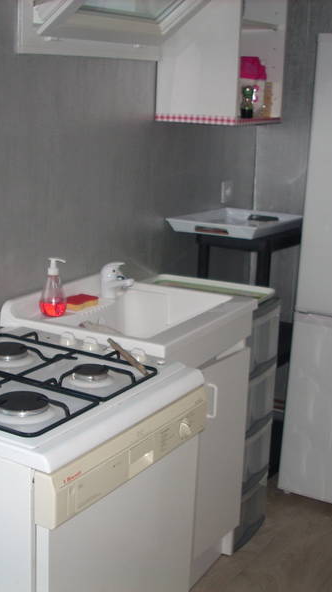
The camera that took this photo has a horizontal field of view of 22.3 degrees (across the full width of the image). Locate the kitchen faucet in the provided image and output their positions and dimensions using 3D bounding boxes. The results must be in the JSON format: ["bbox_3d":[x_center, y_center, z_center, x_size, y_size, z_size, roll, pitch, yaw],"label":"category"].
[{"bbox_3d":[-0.149,-0.047,2.595,0.103,0.112,0.046,6,15,15],"label":"kitchen faucet"}]

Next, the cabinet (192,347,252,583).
[{"bbox_3d":[-0.093,0.508,2.633,0.472,0.810,0.595,10,16,30],"label":"cabinet"}]

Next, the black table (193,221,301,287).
[{"bbox_3d":[0.371,0.209,3.451,0.315,1.025,0.555,10,16,30],"label":"black table"}]

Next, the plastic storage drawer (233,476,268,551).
[{"bbox_3d":[0.150,0.726,3.058,0.385,0.190,0.258,10,16,30],"label":"plastic storage drawer"}]

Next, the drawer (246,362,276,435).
[{"bbox_3d":[0.164,0.335,2.960,0.385,0.195,0.258,10,16,30],"label":"drawer"}]

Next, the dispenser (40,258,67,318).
[{"bbox_3d":[-0.317,-0.024,2.391,0.078,0.165,0.076,2,14,0],"label":"dispenser"}]

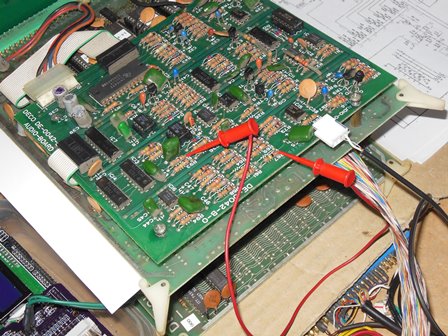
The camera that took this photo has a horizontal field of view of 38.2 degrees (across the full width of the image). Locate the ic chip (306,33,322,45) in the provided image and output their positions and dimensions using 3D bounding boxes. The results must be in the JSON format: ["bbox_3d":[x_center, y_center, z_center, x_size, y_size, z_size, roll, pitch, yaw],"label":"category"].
[{"bbox_3d":[0.055,-0.077,0.392,0.007,0.004,0.009,-36,58,-22],"label":"ic chip"}]

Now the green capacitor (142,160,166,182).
[{"bbox_3d":[-0.036,0.002,0.337,0.006,0.005,0.013,-36,58,-22],"label":"green capacitor"}]

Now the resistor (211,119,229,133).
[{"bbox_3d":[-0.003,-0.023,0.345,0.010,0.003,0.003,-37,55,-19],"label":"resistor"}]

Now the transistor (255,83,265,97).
[{"bbox_3d":[0.020,-0.044,0.367,0.005,0.006,0.004,-36,58,-22],"label":"transistor"}]

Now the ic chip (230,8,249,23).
[{"bbox_3d":[0.009,-0.093,0.398,0.007,0.004,0.010,-37,55,-19],"label":"ic chip"}]

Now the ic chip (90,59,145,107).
[{"bbox_3d":[-0.060,-0.050,0.375,0.035,0.004,0.015,-37,55,-19],"label":"ic chip"}]

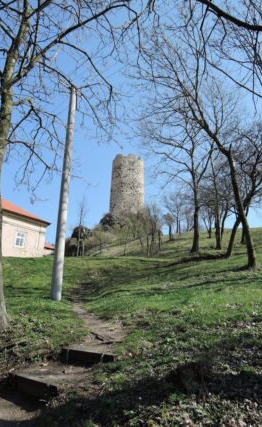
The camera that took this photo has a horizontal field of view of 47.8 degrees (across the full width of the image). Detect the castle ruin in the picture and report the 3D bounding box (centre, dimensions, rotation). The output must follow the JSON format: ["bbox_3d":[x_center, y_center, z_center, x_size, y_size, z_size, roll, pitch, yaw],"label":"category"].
[{"bbox_3d":[-0.723,-6.891,74.233,8.300,17.289,8.300,1,-15,-1],"label":"castle ruin"}]

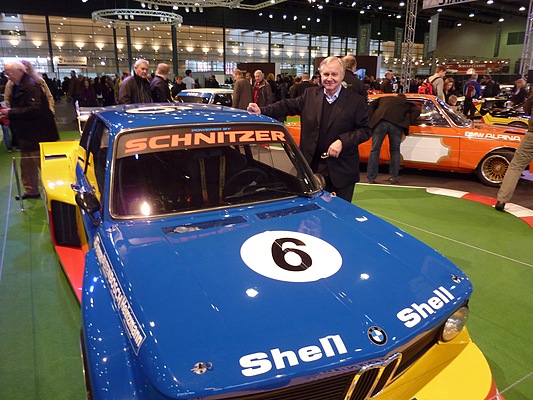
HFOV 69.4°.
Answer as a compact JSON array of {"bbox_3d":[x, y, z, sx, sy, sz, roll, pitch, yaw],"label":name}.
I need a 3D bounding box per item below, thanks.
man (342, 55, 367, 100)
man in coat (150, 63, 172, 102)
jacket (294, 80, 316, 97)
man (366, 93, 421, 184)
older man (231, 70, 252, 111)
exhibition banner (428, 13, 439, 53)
[{"bbox_3d":[1.055,-0.791,4.777,0.520,1.810,0.320,12,20,33],"label":"man"},{"bbox_3d":[-1.527,-1.011,5.547,0.320,1.770,0.500,-14,22,-38],"label":"man in coat"},{"bbox_3d":[0.914,-2.326,8.909,0.500,0.780,0.300,2,17,6],"label":"jacket"},{"bbox_3d":[2.022,-0.985,6.130,0.750,1.380,0.750,5,18,16],"label":"man"},{"bbox_3d":[-0.453,-1.528,7.271,0.300,1.750,0.480,14,22,38],"label":"older man"},{"bbox_3d":[12.841,-12.795,29.550,0.050,2.500,1.050,-3,17,-10],"label":"exhibition banner"}]

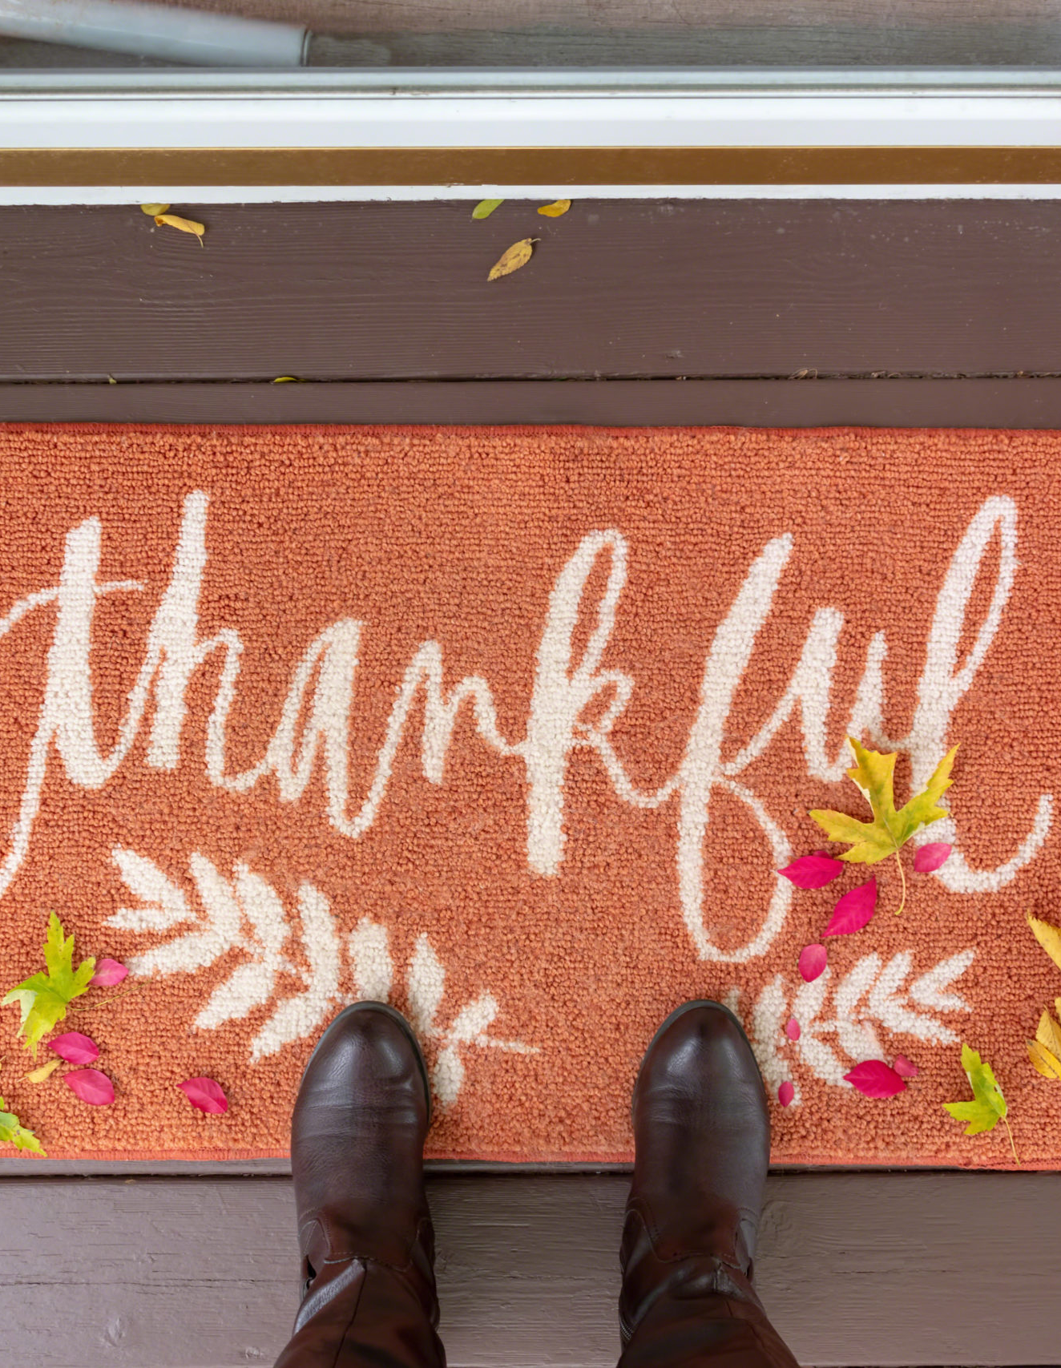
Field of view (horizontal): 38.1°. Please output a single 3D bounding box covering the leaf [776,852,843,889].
[{"bbox_3d":[0.195,0.130,1.063,0.045,0.008,0.025,-7,87,-1],"label":"leaf"}]

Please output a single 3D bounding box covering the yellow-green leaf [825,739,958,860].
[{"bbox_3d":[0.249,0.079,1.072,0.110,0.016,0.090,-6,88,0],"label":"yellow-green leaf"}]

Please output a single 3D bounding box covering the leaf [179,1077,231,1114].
[{"bbox_3d":[-0.225,0.284,1.068,0.039,0.010,0.021,36,88,1],"label":"leaf"}]

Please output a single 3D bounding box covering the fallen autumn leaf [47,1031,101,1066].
[{"bbox_3d":[-0.319,0.255,1.076,0.038,0.009,0.024,15,88,1],"label":"fallen autumn leaf"}]

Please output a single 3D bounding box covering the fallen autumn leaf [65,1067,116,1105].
[{"bbox_3d":[-0.308,0.281,1.075,0.040,0.009,0.025,28,88,1],"label":"fallen autumn leaf"}]

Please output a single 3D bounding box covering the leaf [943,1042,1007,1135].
[{"bbox_3d":[0.305,0.282,1.066,0.042,0.014,0.062,-28,88,-1],"label":"leaf"}]

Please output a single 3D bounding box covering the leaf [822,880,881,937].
[{"bbox_3d":[0.223,0.157,1.062,0.023,0.008,0.055,41,87,1],"label":"leaf"}]

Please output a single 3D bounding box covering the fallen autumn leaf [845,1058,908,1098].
[{"bbox_3d":[0.240,0.275,1.069,0.044,0.009,0.026,9,88,0],"label":"fallen autumn leaf"}]

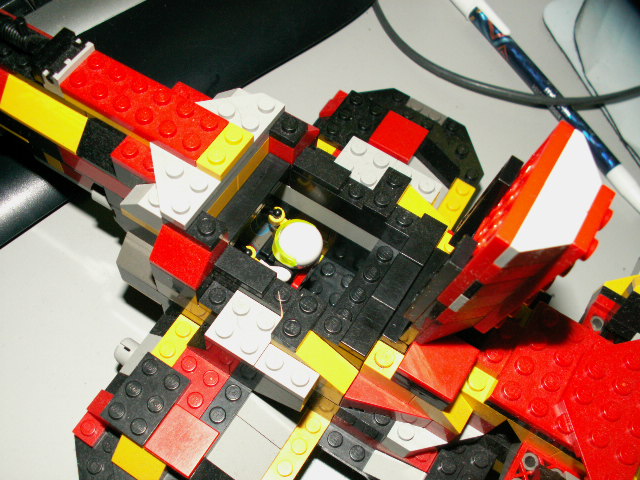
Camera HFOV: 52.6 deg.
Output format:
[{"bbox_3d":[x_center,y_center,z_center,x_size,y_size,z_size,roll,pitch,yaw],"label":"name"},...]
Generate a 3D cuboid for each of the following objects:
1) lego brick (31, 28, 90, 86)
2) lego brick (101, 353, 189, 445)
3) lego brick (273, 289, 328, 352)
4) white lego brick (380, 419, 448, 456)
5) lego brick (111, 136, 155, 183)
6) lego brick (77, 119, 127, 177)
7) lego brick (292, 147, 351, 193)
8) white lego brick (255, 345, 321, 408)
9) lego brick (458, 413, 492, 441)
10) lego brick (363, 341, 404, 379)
[{"bbox_3d":[-0.074,-0.052,0.185,0.010,0.006,0.016,30,64,11],"label":"lego brick"},{"bbox_3d":[-0.052,0.048,0.195,0.016,0.005,0.024,31,65,9],"label":"lego brick"},{"bbox_3d":[-0.005,0.020,0.166,0.008,0.005,0.016,31,64,10],"label":"lego brick"},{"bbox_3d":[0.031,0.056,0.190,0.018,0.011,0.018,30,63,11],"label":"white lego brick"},{"bbox_3d":[-0.050,-0.022,0.183,0.016,0.005,0.009,30,63,11],"label":"lego brick"},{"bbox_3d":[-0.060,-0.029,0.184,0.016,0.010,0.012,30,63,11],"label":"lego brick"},{"bbox_3d":[0.001,-0.021,0.194,0.016,0.003,0.008,30,64,11],"label":"lego brick"},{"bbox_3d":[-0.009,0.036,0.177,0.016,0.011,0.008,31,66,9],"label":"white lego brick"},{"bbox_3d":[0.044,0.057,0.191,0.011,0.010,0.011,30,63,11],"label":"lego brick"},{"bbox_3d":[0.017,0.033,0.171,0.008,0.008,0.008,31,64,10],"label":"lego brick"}]

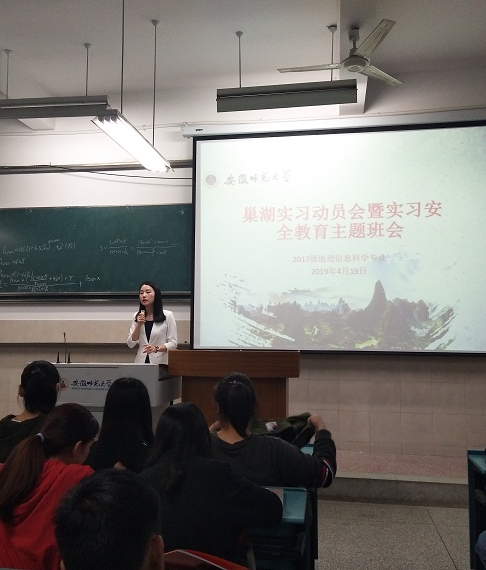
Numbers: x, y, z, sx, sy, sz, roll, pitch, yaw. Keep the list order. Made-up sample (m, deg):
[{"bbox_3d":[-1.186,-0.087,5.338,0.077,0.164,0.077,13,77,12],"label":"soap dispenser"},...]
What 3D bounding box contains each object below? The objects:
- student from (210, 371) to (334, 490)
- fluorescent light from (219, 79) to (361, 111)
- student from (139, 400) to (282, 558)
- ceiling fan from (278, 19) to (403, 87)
[{"bbox_3d":[0.094,1.025,2.724,0.680,1.176,0.750,0,-5,9],"label":"student"},{"bbox_3d":[0.384,-1.675,5.119,1.240,0.210,0.190,0,-5,9],"label":"fluorescent light"},{"bbox_3d":[-0.152,0.974,1.853,0.520,1.126,0.720,0,-5,9],"label":"student"},{"bbox_3d":[0.740,-1.761,4.212,1.100,0.340,1.100,0,-5,9],"label":"ceiling fan"}]

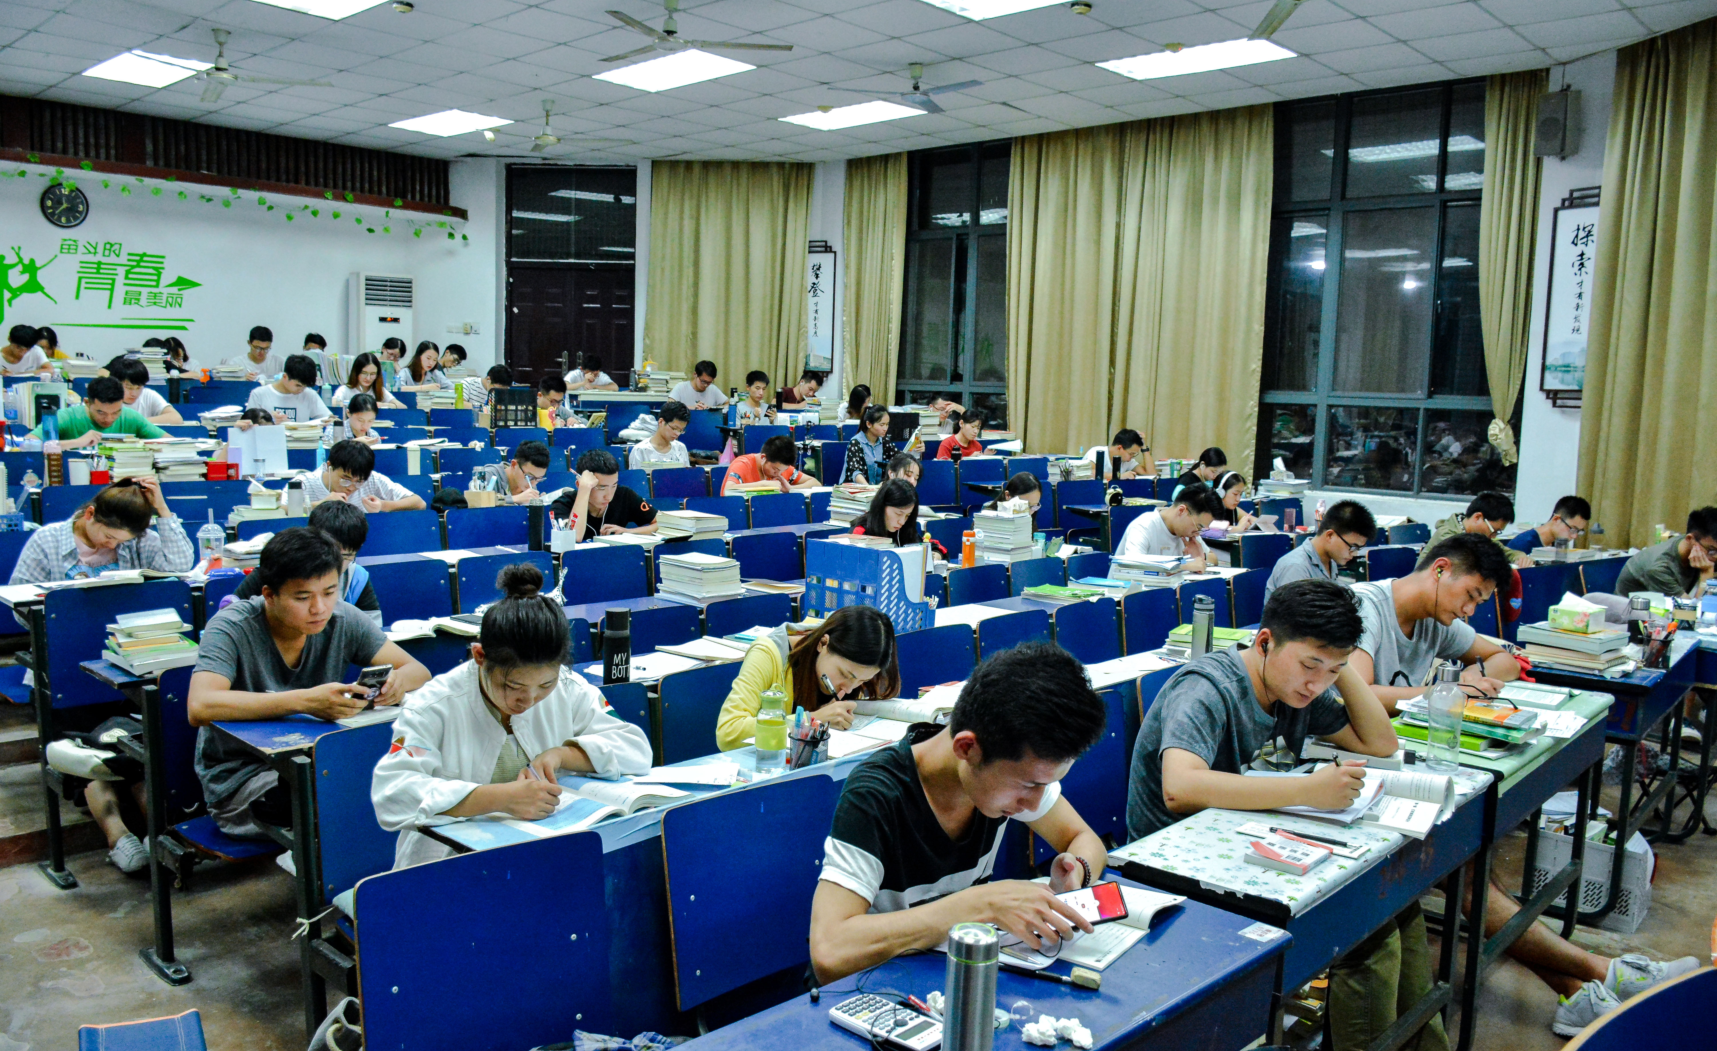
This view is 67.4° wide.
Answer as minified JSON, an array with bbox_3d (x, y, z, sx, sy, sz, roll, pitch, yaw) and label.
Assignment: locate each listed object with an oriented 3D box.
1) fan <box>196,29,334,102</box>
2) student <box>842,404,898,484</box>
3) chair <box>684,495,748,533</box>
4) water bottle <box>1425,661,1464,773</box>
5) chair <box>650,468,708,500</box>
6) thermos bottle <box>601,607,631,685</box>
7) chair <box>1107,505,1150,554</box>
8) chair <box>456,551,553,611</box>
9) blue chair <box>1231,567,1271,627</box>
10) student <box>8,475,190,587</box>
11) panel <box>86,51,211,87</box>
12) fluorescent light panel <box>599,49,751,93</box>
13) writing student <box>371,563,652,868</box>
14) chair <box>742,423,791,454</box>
[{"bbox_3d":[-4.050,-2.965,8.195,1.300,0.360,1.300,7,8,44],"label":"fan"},{"bbox_3d":[0.094,-0.388,10.007,0.470,1.117,0.680,-3,7,-36],"label":"student"},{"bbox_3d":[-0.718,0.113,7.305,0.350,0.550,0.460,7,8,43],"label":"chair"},{"bbox_3d":[1.288,0.417,2.823,0.070,0.235,0.070,7,9,43],"label":"water bottle"},{"bbox_3d":[-0.926,0.080,7.463,0.450,0.790,0.430,7,8,43],"label":"chair"},{"bbox_3d":[-0.711,0.358,3.780,0.077,0.224,0.077,1,6,0],"label":"thermos bottle"},{"bbox_3d":[1.848,0.281,8.107,0.460,0.780,0.450,-3,7,-35],"label":"chair"},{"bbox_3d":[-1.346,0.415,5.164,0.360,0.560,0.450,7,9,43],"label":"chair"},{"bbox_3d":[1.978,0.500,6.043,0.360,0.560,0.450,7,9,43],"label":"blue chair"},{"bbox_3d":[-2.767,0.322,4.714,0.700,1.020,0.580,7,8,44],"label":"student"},{"bbox_3d":[-5.069,-3.281,9.229,1.190,0.060,0.590,7,8,43],"label":"panel"},{"bbox_3d":[-1.291,-3.162,8.945,1.190,0.060,0.590,7,8,43],"label":"fluorescent light panel"},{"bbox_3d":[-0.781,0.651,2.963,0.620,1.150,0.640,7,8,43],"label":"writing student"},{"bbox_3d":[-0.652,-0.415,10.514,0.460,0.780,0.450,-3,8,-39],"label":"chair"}]

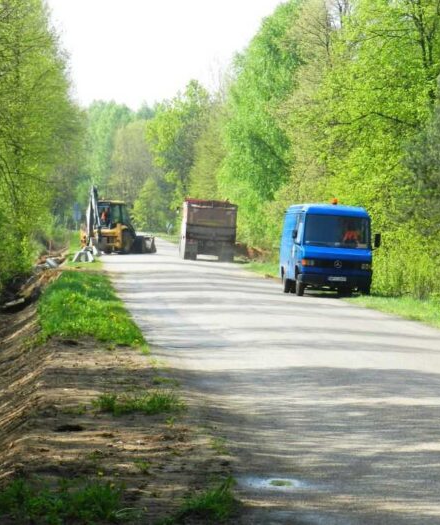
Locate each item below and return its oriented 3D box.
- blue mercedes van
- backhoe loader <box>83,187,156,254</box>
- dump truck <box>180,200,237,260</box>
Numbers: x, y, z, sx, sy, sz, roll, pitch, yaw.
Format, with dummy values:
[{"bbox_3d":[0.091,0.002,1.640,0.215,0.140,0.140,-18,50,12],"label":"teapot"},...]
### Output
[{"bbox_3d":[3.250,-0.400,81.200,2.180,2.720,5.350,3,1,-5],"label":"blue mercedes van"},{"bbox_3d":[-5.680,-2.310,143.000,2.350,3.600,5.600,3,1,27],"label":"backhoe loader"},{"bbox_3d":[-0.640,-1.690,135.800,2.550,3.120,7.600,3,1,-3],"label":"dump truck"}]

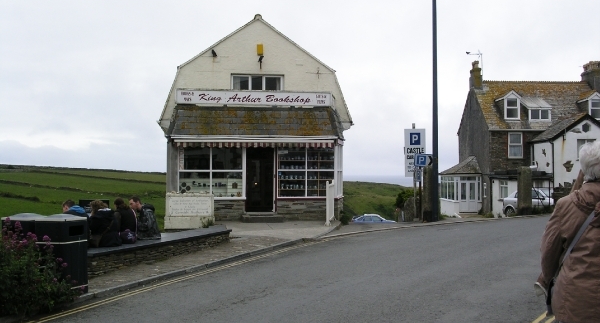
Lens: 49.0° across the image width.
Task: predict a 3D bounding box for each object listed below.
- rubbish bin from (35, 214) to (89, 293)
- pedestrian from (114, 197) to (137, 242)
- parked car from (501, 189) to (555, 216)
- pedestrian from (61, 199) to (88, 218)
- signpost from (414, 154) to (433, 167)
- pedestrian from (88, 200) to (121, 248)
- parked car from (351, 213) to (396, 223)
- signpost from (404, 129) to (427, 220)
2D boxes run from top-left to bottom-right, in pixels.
[{"bbox_3d":[-3.130,1.220,8.680,0.500,1.060,0.500,0,-1,24],"label":"rubbish bin"},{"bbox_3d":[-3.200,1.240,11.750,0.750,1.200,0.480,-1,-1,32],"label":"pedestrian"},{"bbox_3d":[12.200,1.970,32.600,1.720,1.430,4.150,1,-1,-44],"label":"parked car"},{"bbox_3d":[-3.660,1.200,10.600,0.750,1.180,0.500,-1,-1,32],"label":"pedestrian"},{"bbox_3d":[3.890,-0.020,20.500,0.620,0.380,0.070,0,-1,7],"label":"signpost"},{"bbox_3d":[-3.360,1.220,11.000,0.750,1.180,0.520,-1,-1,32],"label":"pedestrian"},{"bbox_3d":[6.450,5.200,56.000,4.250,1.420,1.720,0,-1,0],"label":"parked car"},{"bbox_3d":[3.630,0.345,20.700,0.690,3.050,0.120,0,-1,9],"label":"signpost"}]

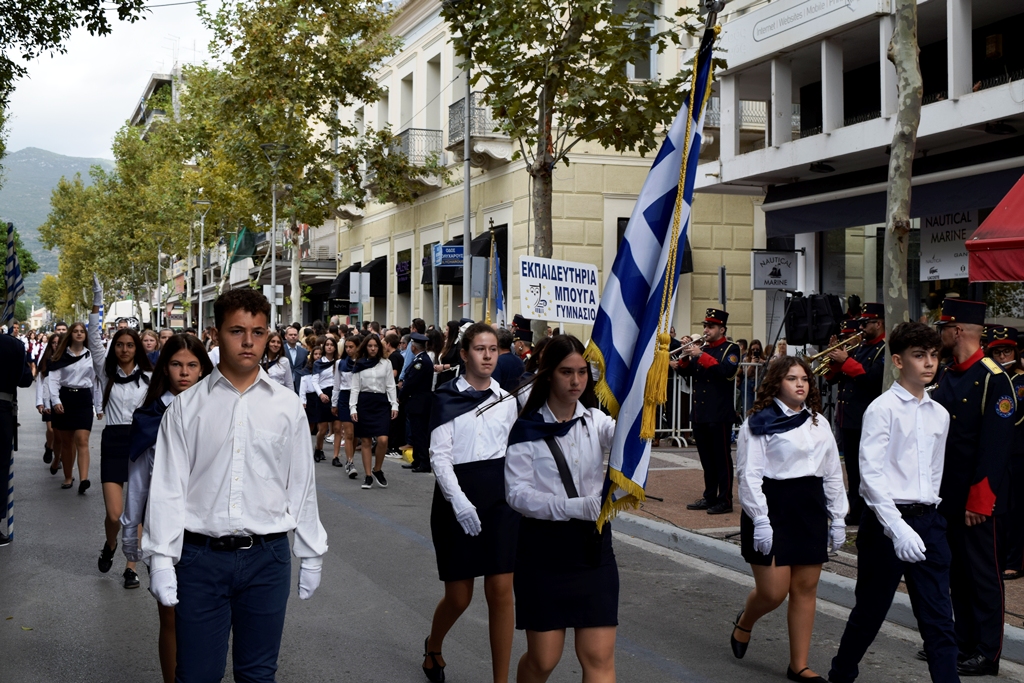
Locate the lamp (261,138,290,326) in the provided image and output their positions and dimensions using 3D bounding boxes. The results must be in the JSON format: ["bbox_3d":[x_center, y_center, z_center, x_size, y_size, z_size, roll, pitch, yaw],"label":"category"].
[{"bbox_3d":[-5.173,-1.425,28.500,0.660,5.800,0.660,0,0,-21],"label":"lamp"}]

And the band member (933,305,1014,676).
[{"bbox_3d":[2.263,0.708,6.500,0.420,1.840,0.520,0,0,-16],"label":"band member"}]

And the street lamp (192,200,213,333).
[{"bbox_3d":[-9.934,-1.520,42.000,0.660,6.000,0.660,1,-1,-21],"label":"street lamp"}]

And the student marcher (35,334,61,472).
[{"bbox_3d":[-5.501,0.714,15.700,0.470,1.650,0.420,1,-1,-21],"label":"student marcher"}]

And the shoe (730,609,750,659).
[{"bbox_3d":[1.153,1.473,6.600,0.085,0.240,0.100,8,-21,-9],"label":"shoe"}]

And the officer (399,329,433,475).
[{"bbox_3d":[-1.187,0.751,16.100,0.360,1.720,0.500,0,-1,6],"label":"officer"}]

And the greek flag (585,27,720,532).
[{"bbox_3d":[0.432,-0.227,4.300,0.310,1.640,0.270,10,9,6],"label":"greek flag"}]

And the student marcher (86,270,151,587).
[{"bbox_3d":[-2.530,0.588,8.500,0.500,2.000,0.550,0,0,-16],"label":"student marcher"}]

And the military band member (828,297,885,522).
[{"bbox_3d":[2.880,0.592,10.750,0.580,1.820,0.520,0,0,-21],"label":"military band member"}]

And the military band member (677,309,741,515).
[{"bbox_3d":[1.787,0.632,11.900,0.480,1.860,0.520,1,-1,-23],"label":"military band member"}]

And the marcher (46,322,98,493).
[{"bbox_3d":[-4.434,0.661,13.200,0.500,1.700,0.500,0,0,-19],"label":"marcher"}]

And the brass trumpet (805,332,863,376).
[{"bbox_3d":[2.633,0.098,10.650,0.520,0.180,0.130,-25,3,-9],"label":"brass trumpet"}]

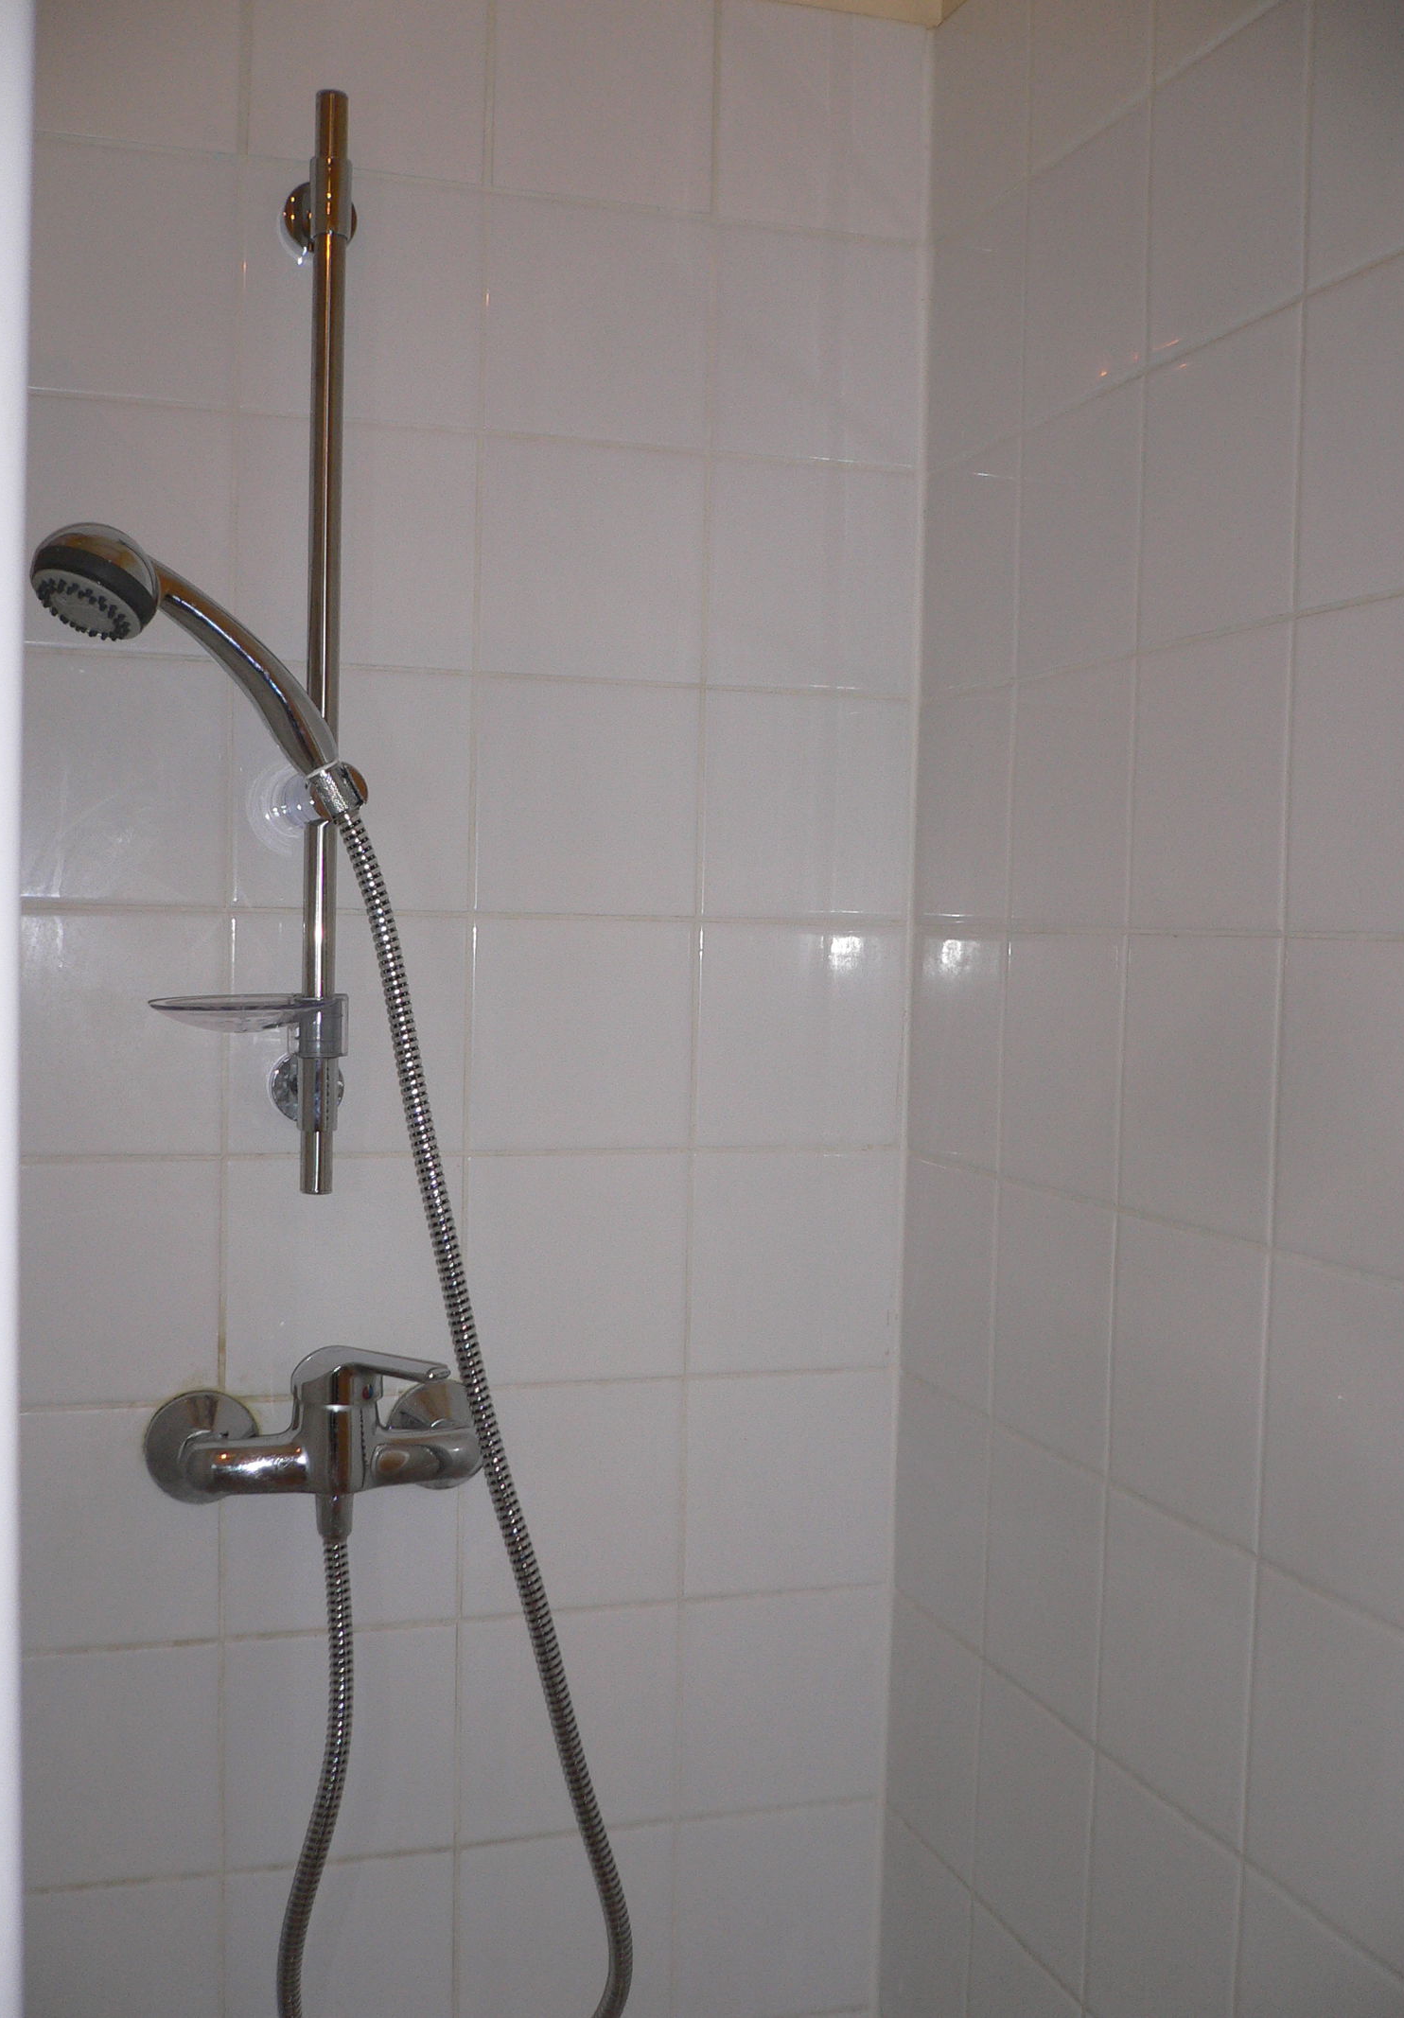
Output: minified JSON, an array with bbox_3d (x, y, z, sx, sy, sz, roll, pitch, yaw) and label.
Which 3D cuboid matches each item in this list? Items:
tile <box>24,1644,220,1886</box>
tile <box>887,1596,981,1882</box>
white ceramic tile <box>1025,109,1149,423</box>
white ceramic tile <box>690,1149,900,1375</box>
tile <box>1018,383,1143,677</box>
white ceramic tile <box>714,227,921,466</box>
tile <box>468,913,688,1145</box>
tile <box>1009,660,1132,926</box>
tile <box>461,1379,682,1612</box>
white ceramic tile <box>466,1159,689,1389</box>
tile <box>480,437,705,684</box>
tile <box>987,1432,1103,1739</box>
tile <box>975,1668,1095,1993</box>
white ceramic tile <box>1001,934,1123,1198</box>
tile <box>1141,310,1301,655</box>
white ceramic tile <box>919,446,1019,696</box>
[{"bbox_3d":[-0.369,0.460,1.238,0.148,0.148,0.010,1,3,-19],"label":"tile"},{"bbox_3d":[0.156,0.478,1.342,0.010,0.150,0.142,1,3,-19],"label":"tile"},{"bbox_3d":[0.225,-0.427,1.177,0.010,0.150,0.145,0,3,-19],"label":"white ceramic tile"},{"bbox_3d":[0.062,0.170,1.388,0.149,0.150,0.010,0,3,-17],"label":"white ceramic tile"},{"bbox_3d":[0.221,-0.274,1.176,0.010,0.150,0.143,1,3,-19],"label":"tile"},{"bbox_3d":[0.077,-0.439,1.358,0.149,0.150,0.010,0,3,-17],"label":"white ceramic tile"},{"bbox_3d":[-0.078,0.016,1.331,0.149,0.150,0.010,1,3,-19],"label":"tile"},{"bbox_3d":[0.215,-0.121,1.170,0.010,0.148,0.141,1,3,-19],"label":"tile"},{"bbox_3d":[-0.086,0.320,1.344,0.149,0.150,0.010,1,3,-19],"label":"tile"},{"bbox_3d":[-0.082,0.169,1.343,0.148,0.150,0.010,0,3,-17],"label":"white ceramic tile"},{"bbox_3d":[-0.070,-0.285,1.302,0.148,0.148,0.010,1,3,-19],"label":"tile"},{"bbox_3d":[0.205,0.333,1.203,0.010,0.150,0.143,1,3,-19],"label":"tile"},{"bbox_3d":[0.203,0.487,1.223,0.010,0.150,0.145,0,3,-19],"label":"tile"},{"bbox_3d":[0.211,0.029,1.176,0.010,0.148,0.141,1,3,-19],"label":"white ceramic tile"},{"bbox_3d":[0.263,-0.263,1.028,0.010,0.148,0.141,1,3,-19],"label":"tile"},{"bbox_3d":[0.175,-0.282,1.318,0.010,0.150,0.144,0,3,-19],"label":"white ceramic tile"}]

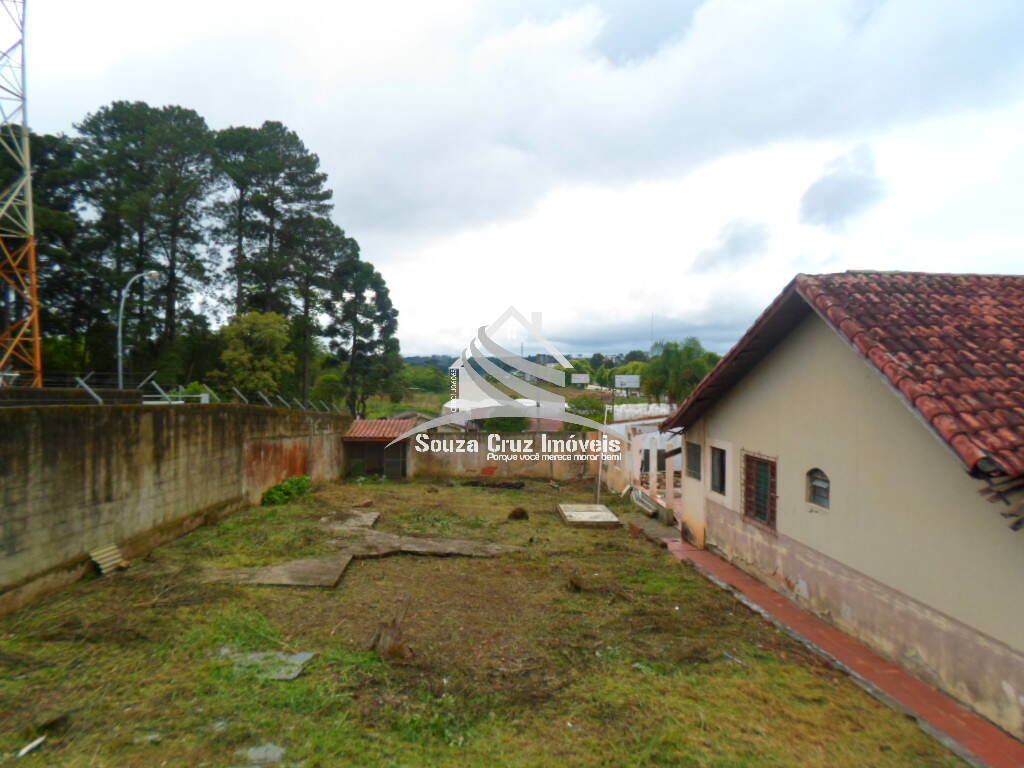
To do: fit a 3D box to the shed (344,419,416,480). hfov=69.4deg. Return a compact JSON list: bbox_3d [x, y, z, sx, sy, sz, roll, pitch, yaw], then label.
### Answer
[{"bbox_3d":[-5.580,2.790,31.950,2.850,2.400,2.300,0,1,3],"label":"shed"}]

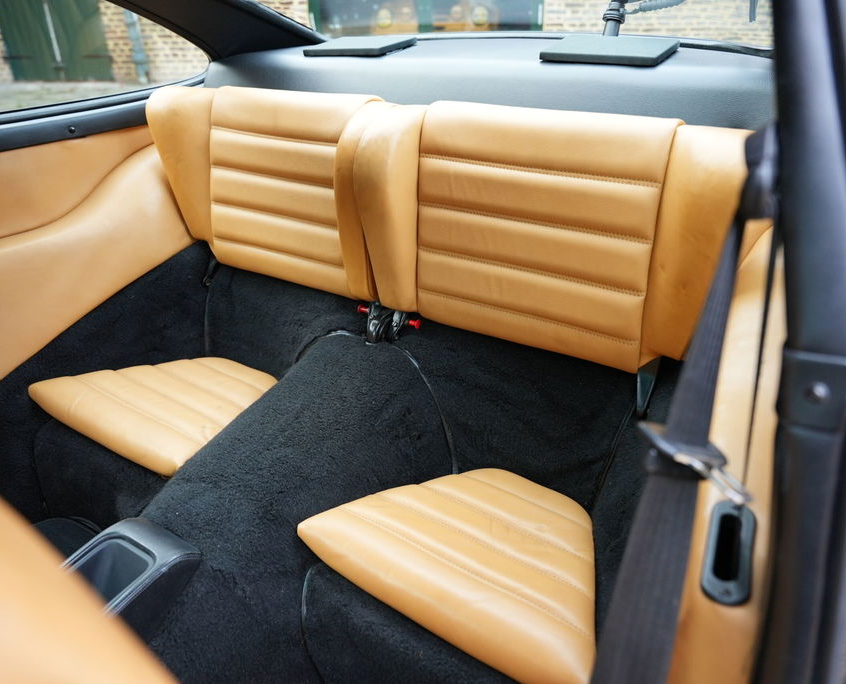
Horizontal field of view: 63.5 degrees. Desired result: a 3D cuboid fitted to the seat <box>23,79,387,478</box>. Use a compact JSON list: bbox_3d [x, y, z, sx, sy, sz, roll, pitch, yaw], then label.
[{"bbox_3d":[-0.361,-0.132,1.135,0.565,0.525,0.455,16,31,31],"label":"seat"}]

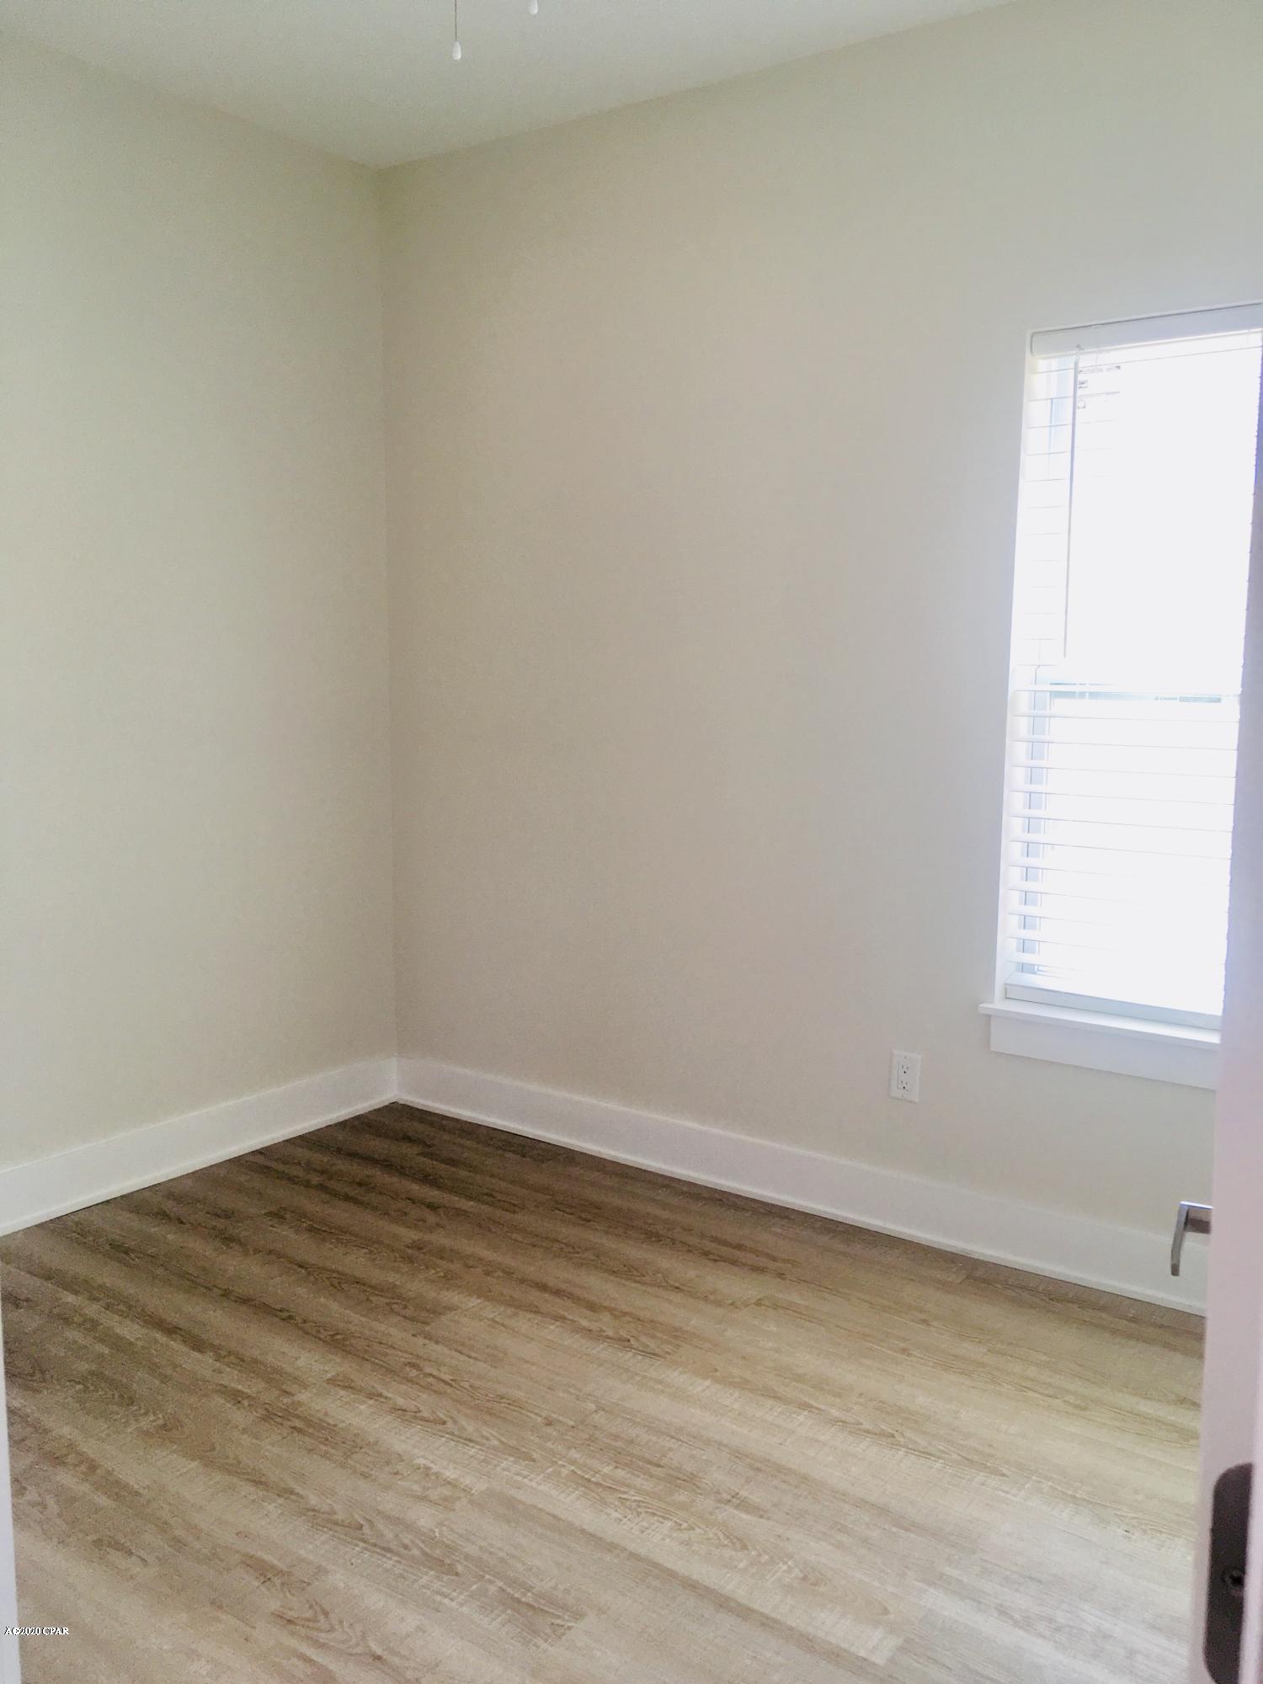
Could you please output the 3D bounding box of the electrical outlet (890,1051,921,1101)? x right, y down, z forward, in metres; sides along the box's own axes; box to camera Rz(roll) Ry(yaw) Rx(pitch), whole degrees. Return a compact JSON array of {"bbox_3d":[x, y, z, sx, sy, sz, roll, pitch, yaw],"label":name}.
[{"bbox_3d":[0.644,0.551,3.308,0.073,0.116,0.009,6,9,35],"label":"electrical outlet"}]

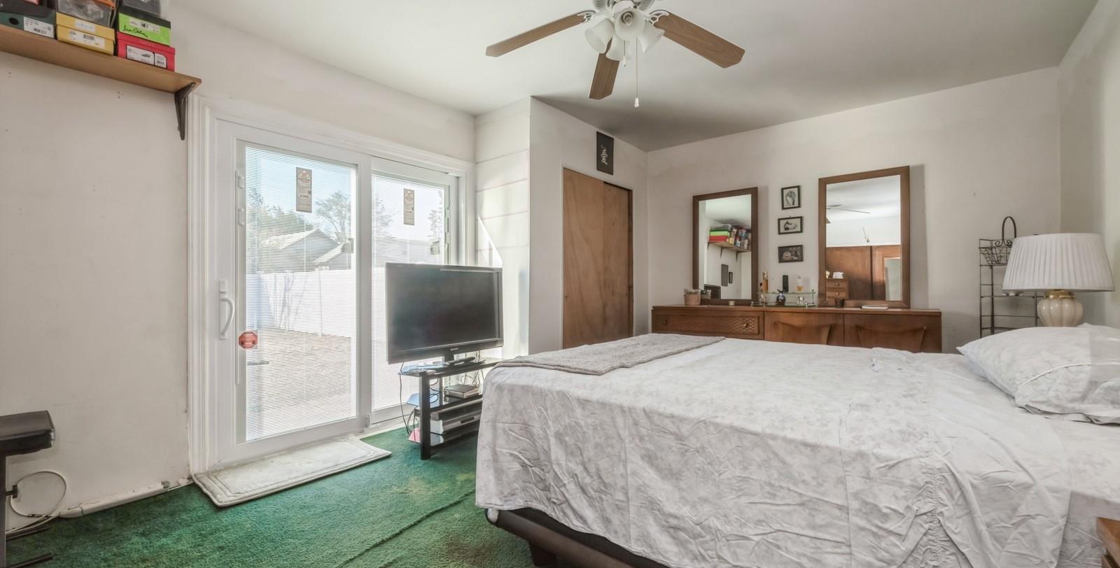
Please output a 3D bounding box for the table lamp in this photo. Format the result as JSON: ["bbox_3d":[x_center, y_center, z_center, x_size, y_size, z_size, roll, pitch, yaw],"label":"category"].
[{"bbox_3d":[2.298,0.037,2.009,0.340,0.550,0.340,0,0,40],"label":"table lamp"}]

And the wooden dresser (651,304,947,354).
[{"bbox_3d":[1.830,0.619,3.673,2.083,0.841,0.480,0,0,40],"label":"wooden dresser"}]

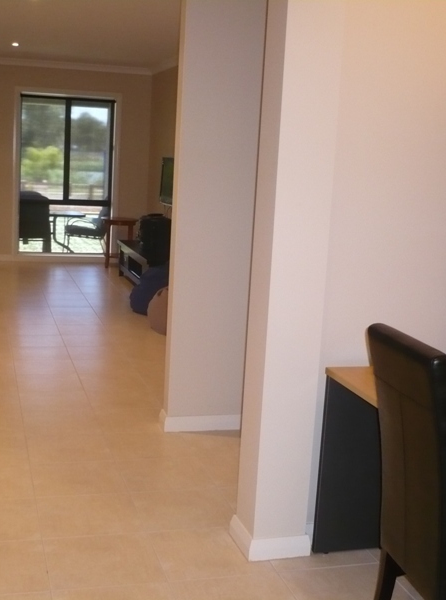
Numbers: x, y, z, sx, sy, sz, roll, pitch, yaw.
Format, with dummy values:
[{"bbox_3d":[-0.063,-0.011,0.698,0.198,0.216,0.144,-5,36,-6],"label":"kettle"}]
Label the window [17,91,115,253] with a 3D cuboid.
[{"bbox_3d":[-1.984,-1.567,10.303,1.162,1.972,0.120,0,10,-17],"label":"window"}]

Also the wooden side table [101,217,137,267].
[{"bbox_3d":[-1.332,-0.726,10.451,0.450,0.600,0.390,0,10,-17],"label":"wooden side table"}]

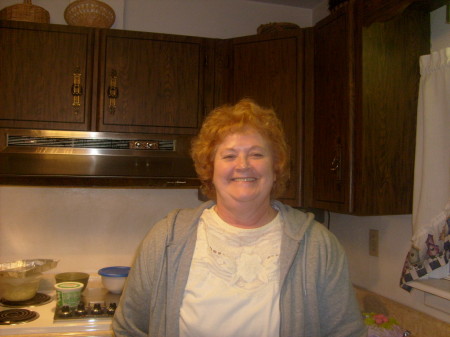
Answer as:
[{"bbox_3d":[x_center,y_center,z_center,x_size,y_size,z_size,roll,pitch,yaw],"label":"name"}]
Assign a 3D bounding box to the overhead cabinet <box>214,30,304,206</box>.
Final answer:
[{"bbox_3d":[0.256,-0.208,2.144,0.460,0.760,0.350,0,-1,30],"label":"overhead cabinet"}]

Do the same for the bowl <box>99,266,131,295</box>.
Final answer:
[{"bbox_3d":[-0.513,0.544,2.180,0.180,0.110,0.180,1,-1,-15],"label":"bowl"}]

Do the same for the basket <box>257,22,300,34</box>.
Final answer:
[{"bbox_3d":[0.248,-0.632,2.110,0.210,0.085,0.180,0,-1,30],"label":"basket"}]

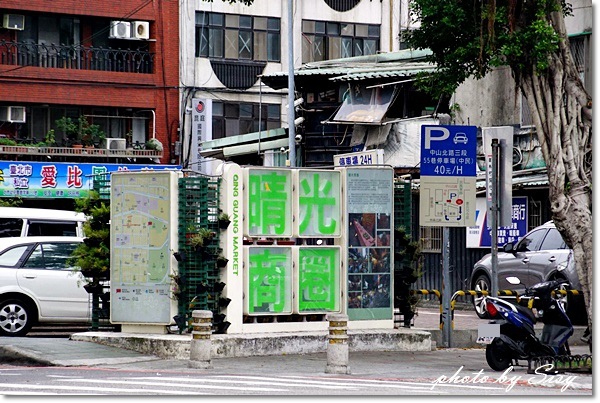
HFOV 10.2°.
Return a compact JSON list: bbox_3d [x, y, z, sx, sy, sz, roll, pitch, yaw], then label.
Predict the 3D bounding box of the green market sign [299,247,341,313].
[{"bbox_3d":[0.238,1.103,47.435,0.120,0.960,0.950,0,-1,39],"label":"green market sign"}]

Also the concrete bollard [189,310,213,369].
[{"bbox_3d":[-1.227,1.701,41.600,0.290,0.710,0.290,0,-1,0],"label":"concrete bollard"}]

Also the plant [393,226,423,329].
[{"bbox_3d":[1.539,1.088,48.300,0.440,1.450,0.440,-1,-1,39],"label":"plant"}]

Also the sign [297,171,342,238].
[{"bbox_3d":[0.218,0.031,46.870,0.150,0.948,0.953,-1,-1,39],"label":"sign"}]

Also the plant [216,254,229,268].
[{"bbox_3d":[-1.056,0.818,46.000,0.160,0.200,0.160,0,-1,39],"label":"plant"}]

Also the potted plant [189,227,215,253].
[{"bbox_3d":[-1.319,0.509,45.200,0.350,0.350,0.300,0,-1,-11],"label":"potted plant"}]

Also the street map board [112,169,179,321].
[{"bbox_3d":[-2.135,0.647,46.461,1.080,2.100,0.170,-1,-1,40],"label":"street map board"}]

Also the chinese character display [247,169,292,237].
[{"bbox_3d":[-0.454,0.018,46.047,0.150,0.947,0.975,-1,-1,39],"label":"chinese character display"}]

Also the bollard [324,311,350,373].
[{"bbox_3d":[0.445,1.689,40.000,0.290,0.710,0.290,0,-1,0],"label":"bollard"}]

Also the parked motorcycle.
[{"bbox_3d":[2.809,1.485,41.300,0.680,1.130,1.780,-1,-1,41],"label":"parked motorcycle"}]

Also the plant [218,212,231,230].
[{"bbox_3d":[-1.029,0.273,46.000,0.160,0.240,0.160,0,-1,39],"label":"plant"}]

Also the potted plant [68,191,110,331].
[{"bbox_3d":[-2.923,0.827,47.300,0.600,1.950,0.480,-1,-1,40],"label":"potted plant"}]

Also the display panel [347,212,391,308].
[{"bbox_3d":[0.942,0.834,47.704,0.120,1.356,0.965,-1,-1,39],"label":"display panel"}]

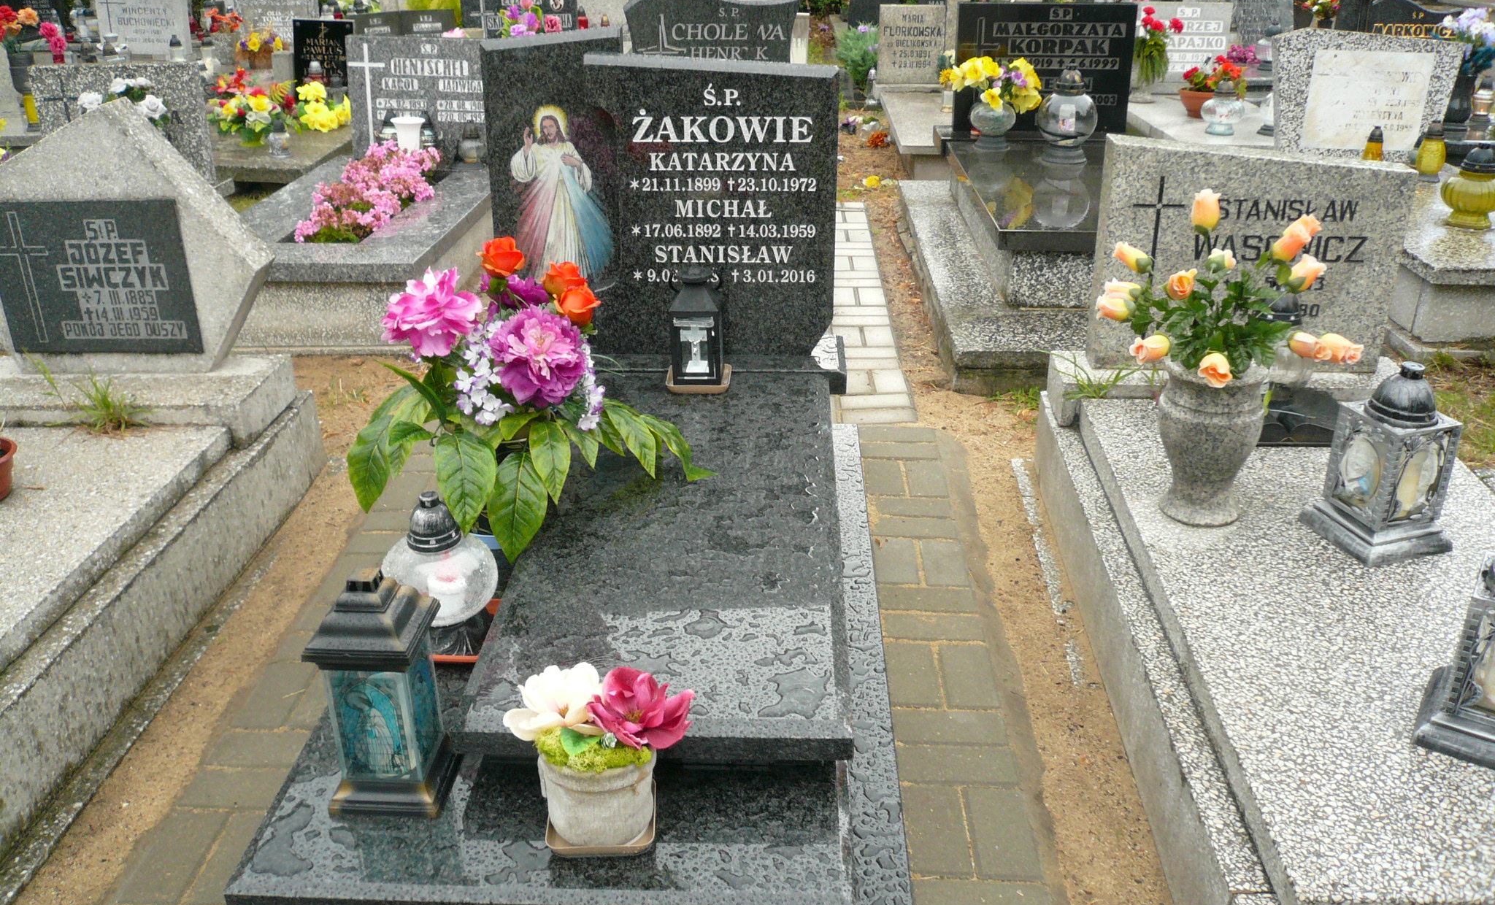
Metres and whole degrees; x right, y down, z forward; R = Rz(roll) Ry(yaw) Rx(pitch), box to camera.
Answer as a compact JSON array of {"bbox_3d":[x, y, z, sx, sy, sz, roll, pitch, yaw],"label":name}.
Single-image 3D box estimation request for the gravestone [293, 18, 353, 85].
[{"bbox_3d":[-2.068,-1.863,5.871,0.320,0.440,0.060,1,25,4],"label":"gravestone"}]

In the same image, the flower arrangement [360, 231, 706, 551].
[{"bbox_3d":[-0.401,-0.124,2.239,0.655,0.530,0.460,1,26,2],"label":"flower arrangement"}]

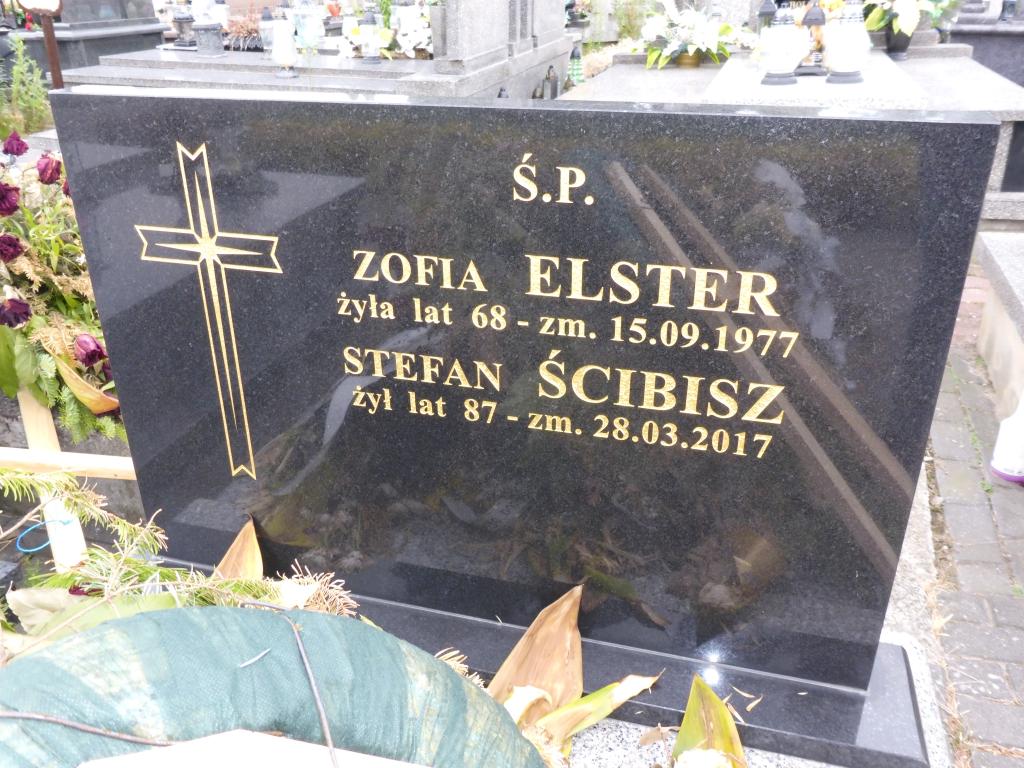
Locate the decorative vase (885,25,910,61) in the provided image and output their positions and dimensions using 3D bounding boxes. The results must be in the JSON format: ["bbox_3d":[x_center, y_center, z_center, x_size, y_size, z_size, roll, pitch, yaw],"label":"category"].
[{"bbox_3d":[2.420,-2.138,5.200,0.140,0.195,0.140,6,25,14],"label":"decorative vase"}]

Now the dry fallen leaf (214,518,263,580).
[{"bbox_3d":[-0.399,0.251,1.227,0.082,0.128,0.022,14,12,12],"label":"dry fallen leaf"}]

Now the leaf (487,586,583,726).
[{"bbox_3d":[0.052,0.349,1.075,0.106,0.052,0.189,18,66,19],"label":"leaf"}]

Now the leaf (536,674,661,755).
[{"bbox_3d":[0.124,0.403,1.034,0.195,0.040,0.045,-12,27,-25],"label":"leaf"}]

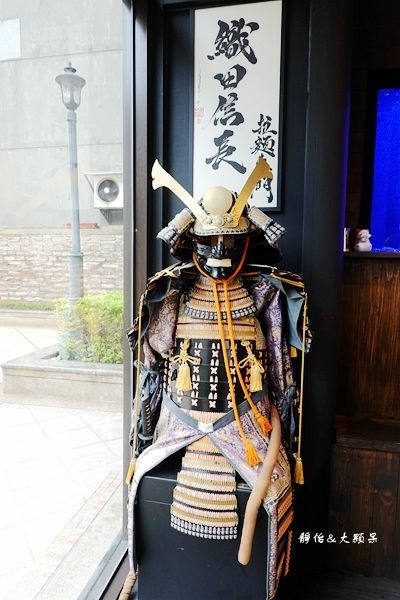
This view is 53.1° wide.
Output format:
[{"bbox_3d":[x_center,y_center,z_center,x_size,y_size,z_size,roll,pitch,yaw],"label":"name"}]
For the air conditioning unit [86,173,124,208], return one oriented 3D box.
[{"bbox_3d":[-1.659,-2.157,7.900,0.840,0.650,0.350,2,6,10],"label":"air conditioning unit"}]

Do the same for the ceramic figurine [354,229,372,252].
[{"bbox_3d":[0.703,-0.256,1.720,0.072,0.097,0.068,3,6,18],"label":"ceramic figurine"}]

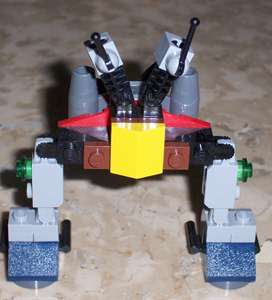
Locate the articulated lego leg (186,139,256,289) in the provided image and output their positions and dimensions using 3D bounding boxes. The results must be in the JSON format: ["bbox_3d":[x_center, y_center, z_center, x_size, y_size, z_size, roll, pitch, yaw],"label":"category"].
[{"bbox_3d":[0.027,0.019,0.312,0.022,0.049,0.018,0,32,0],"label":"articulated lego leg"}]

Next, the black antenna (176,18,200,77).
[{"bbox_3d":[0.015,-0.030,0.289,0.004,0.018,0.004,17,13,1],"label":"black antenna"}]

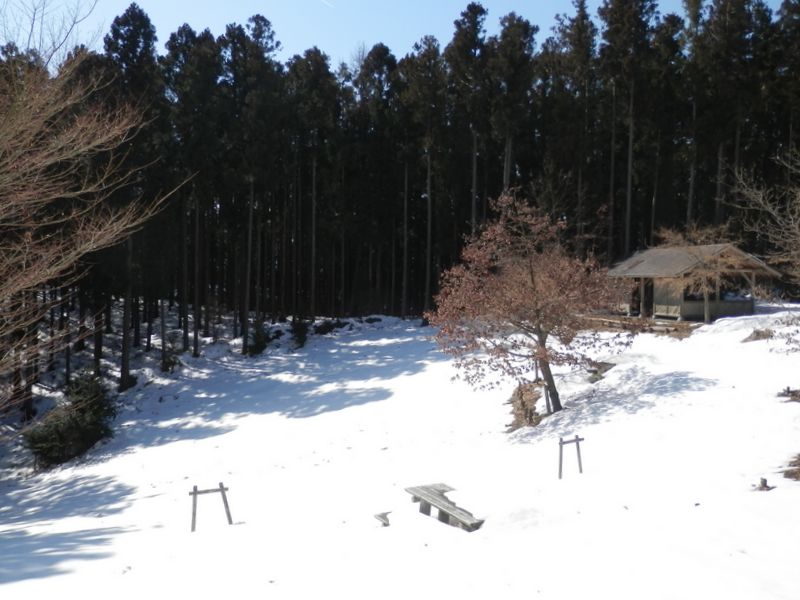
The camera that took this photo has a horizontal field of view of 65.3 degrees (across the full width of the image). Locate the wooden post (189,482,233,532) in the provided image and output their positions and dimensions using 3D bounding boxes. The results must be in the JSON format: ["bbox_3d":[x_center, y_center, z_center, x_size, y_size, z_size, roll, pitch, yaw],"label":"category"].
[{"bbox_3d":[-3.483,3.824,11.500,0.820,0.870,0.120,-1,3,-23],"label":"wooden post"}]

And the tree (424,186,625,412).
[{"bbox_3d":[3.548,0.098,17.500,5.200,6.000,5.000,1,3,11],"label":"tree"}]

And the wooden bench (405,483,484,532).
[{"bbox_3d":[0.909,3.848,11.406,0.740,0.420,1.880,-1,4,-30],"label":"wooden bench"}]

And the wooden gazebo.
[{"bbox_3d":[15.075,-1.042,32.963,5.400,3.550,7.000,0,3,-7],"label":"wooden gazebo"}]

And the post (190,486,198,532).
[{"bbox_3d":[-3.727,3.794,11.325,0.068,0.870,0.068,3,4,-23],"label":"post"}]

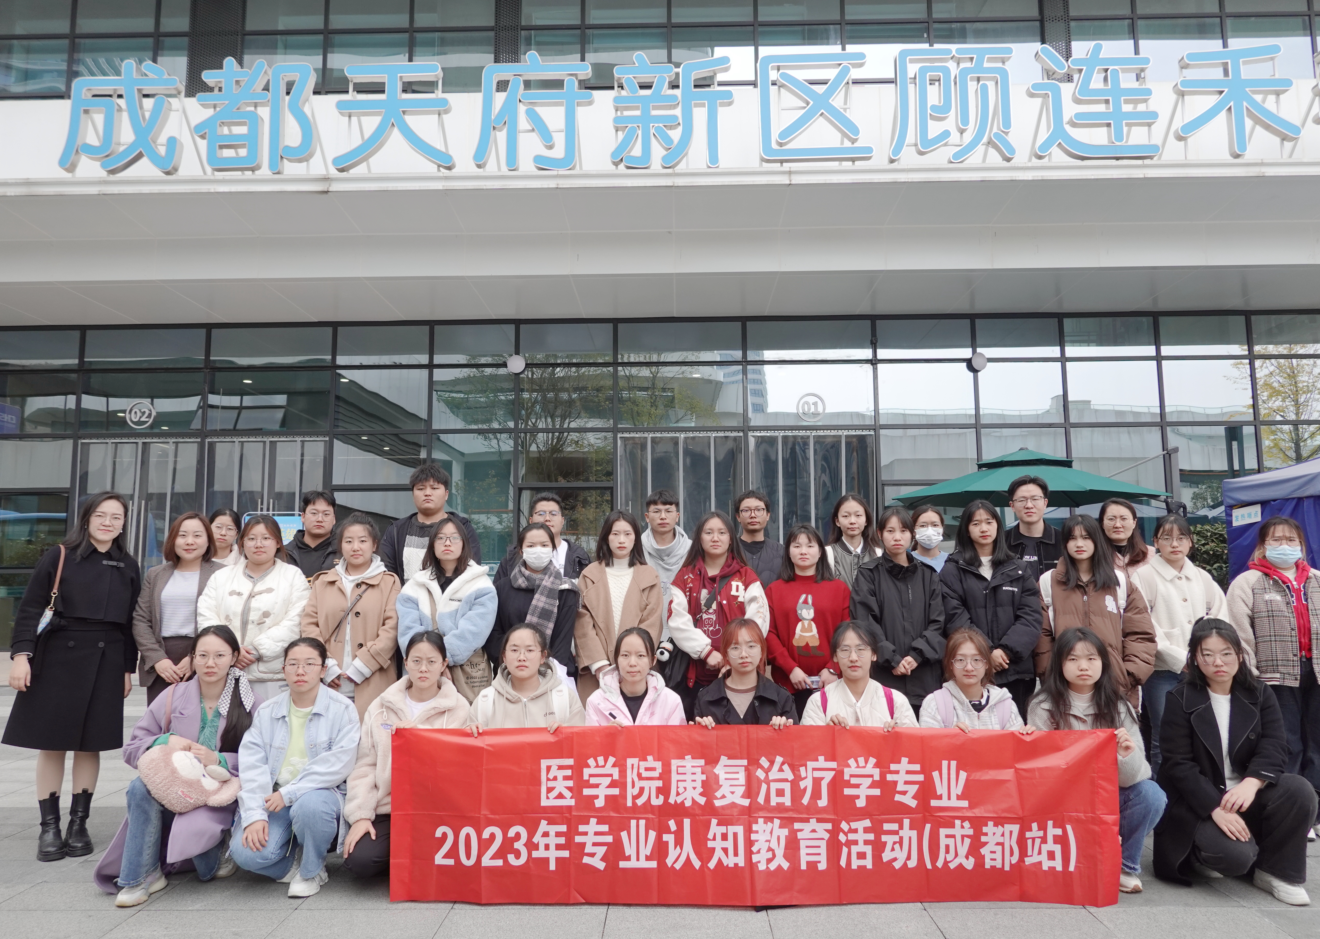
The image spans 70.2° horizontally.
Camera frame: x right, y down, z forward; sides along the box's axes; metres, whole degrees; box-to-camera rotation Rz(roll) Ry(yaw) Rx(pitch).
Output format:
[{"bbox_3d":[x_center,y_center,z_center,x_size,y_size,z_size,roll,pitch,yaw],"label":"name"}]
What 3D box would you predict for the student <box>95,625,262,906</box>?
[{"bbox_3d":[-2.016,1.209,3.997,0.660,1.076,0.700,0,-6,-7],"label":"student"}]

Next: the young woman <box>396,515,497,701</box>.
[{"bbox_3d":[-1.119,1.022,4.892,0.550,1.568,0.360,0,-6,-5],"label":"young woman"}]

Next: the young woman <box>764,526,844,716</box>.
[{"bbox_3d":[0.807,1.055,5.084,0.480,1.518,0.330,-1,-6,6],"label":"young woman"}]

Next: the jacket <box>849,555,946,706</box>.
[{"bbox_3d":[1.223,0.810,4.821,0.490,0.757,0.310,0,-6,-1],"label":"jacket"}]

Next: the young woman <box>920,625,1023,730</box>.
[{"bbox_3d":[1.364,1.216,4.137,0.530,1.024,0.660,-1,-6,4],"label":"young woman"}]

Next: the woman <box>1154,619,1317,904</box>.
[{"bbox_3d":[2.361,1.164,3.892,0.660,1.066,0.680,-2,-6,15],"label":"woman"}]

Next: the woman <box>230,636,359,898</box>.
[{"bbox_3d":[-1.565,1.228,4.046,0.540,1.016,0.600,1,-6,-9],"label":"woman"}]

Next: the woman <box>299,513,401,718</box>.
[{"bbox_3d":[-1.569,1.014,4.742,0.520,1.585,0.350,1,-6,-10],"label":"woman"}]

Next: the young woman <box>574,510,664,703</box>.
[{"bbox_3d":[-0.209,1.007,4.910,0.480,1.584,0.340,0,-6,-1],"label":"young woman"}]

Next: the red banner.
[{"bbox_3d":[0.378,1.363,3.690,2.900,0.690,0.090,0,-6,-1],"label":"red banner"}]

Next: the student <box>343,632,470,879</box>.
[{"bbox_3d":[-1.111,1.244,4.179,0.600,1.021,0.660,0,-6,-5],"label":"student"}]

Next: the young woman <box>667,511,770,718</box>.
[{"bbox_3d":[0.316,1.022,5.046,0.540,1.587,0.340,-1,-6,5],"label":"young woman"}]

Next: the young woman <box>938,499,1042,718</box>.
[{"bbox_3d":[1.704,0.969,4.804,0.530,1.638,0.360,-2,-6,13],"label":"young woman"}]

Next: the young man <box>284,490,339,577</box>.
[{"bbox_3d":[-1.999,0.990,5.361,0.520,1.739,0.340,1,-6,-12],"label":"young man"}]

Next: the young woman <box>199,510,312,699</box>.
[{"bbox_3d":[-2.041,1.014,4.682,0.550,1.579,0.370,1,-6,-10],"label":"young woman"}]

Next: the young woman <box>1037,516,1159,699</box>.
[{"bbox_3d":[2.262,0.996,4.792,0.620,1.538,0.400,-3,-7,24],"label":"young woman"}]

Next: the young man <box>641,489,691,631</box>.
[{"bbox_3d":[0.023,0.983,5.347,0.500,1.747,0.330,0,-6,0],"label":"young man"}]

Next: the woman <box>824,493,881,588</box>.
[{"bbox_3d":[1.124,0.979,5.314,0.460,1.694,0.320,-1,-6,8],"label":"woman"}]

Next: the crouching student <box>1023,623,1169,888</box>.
[{"bbox_3d":[1.854,1.196,4.027,0.580,1.026,0.600,-1,-6,9],"label":"crouching student"}]

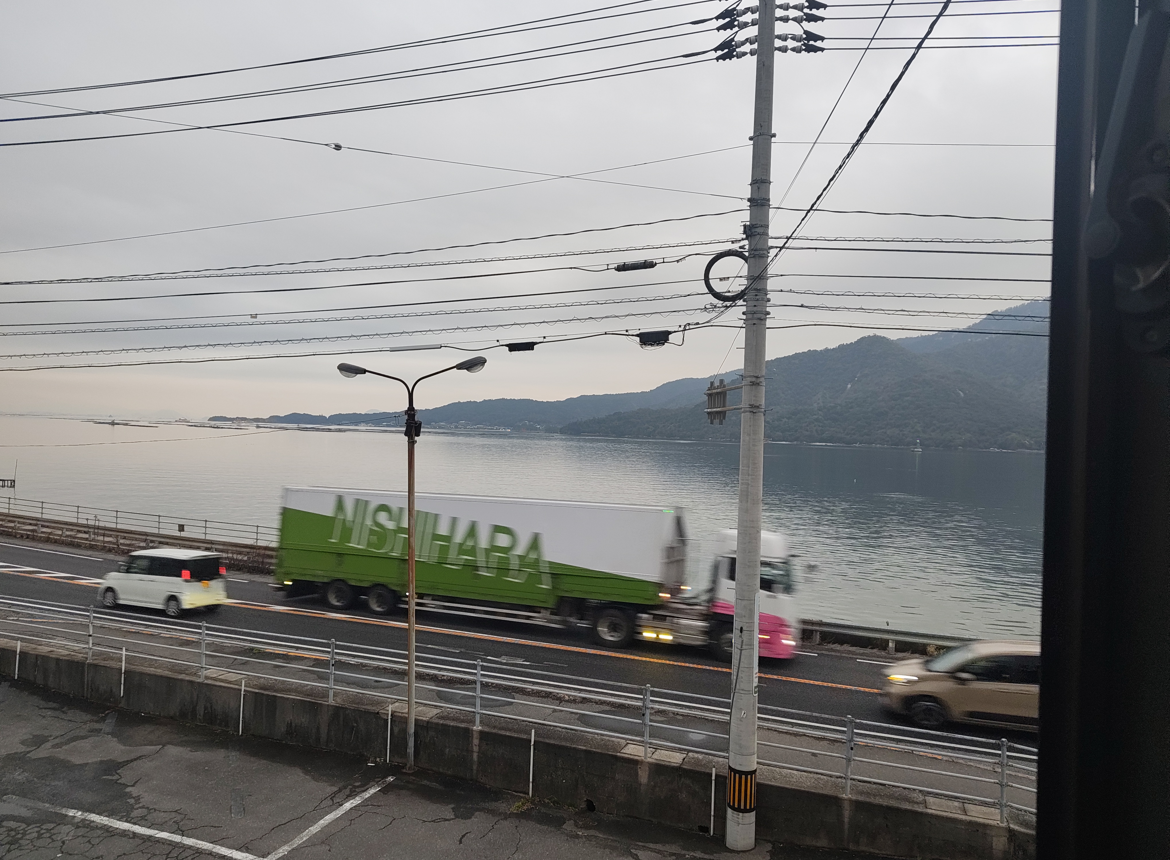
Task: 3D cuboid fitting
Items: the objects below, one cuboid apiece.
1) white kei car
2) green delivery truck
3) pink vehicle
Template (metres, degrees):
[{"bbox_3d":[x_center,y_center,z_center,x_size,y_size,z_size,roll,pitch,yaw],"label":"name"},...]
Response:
[{"bbox_3d":[-12.976,4.553,24.999,3.400,1.770,1.475,1,0,22],"label":"white kei car"},{"bbox_3d":[-3.383,3.820,24.906,12.921,3.760,2.490,1,0,22],"label":"green delivery truck"},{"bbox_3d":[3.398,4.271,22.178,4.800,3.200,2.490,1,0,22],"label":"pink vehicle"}]

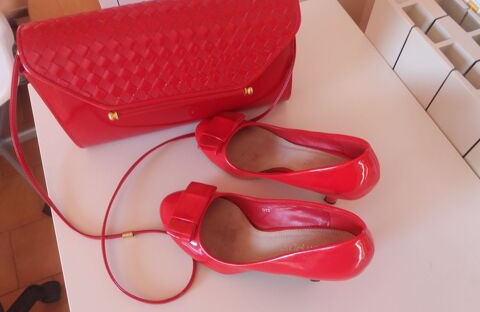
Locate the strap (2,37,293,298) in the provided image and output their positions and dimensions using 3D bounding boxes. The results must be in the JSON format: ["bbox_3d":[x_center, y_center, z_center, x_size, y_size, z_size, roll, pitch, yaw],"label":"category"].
[{"bbox_3d":[-0.063,0.004,0.406,0.332,0.145,0.240,-14,61,-7],"label":"strap"}]

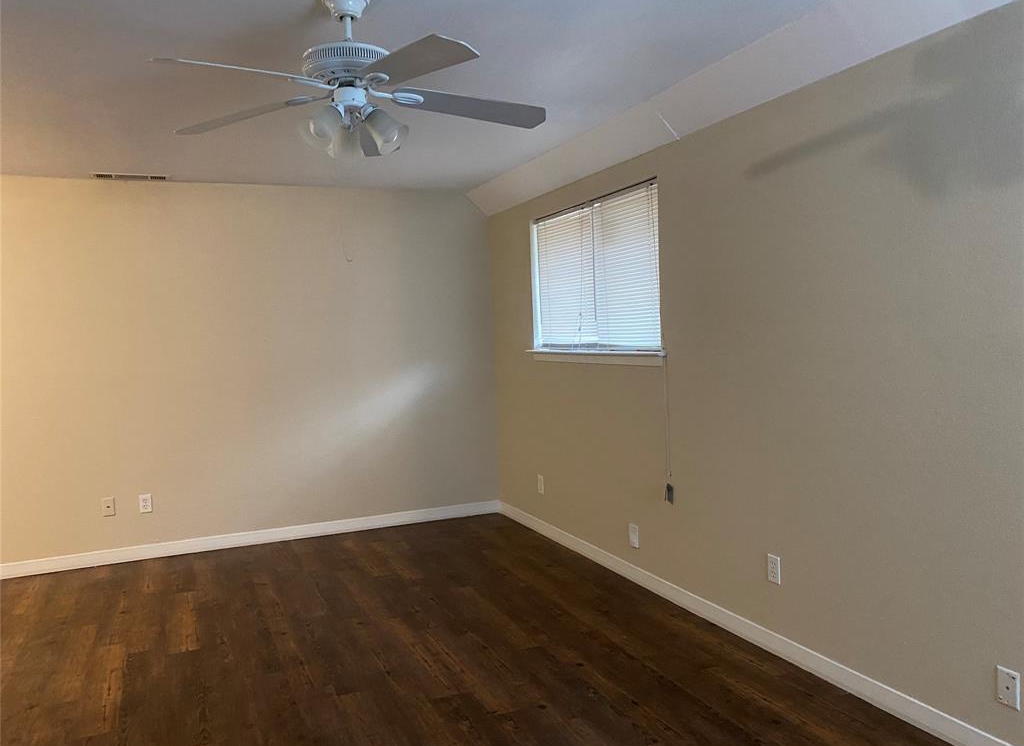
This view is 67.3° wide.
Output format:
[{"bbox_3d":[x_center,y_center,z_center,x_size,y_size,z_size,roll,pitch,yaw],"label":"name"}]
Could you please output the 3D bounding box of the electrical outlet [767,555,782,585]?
[{"bbox_3d":[1.094,0.824,3.216,0.011,0.116,0.071,-3,3,-23],"label":"electrical outlet"}]

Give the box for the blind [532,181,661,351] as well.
[{"bbox_3d":[0.475,-0.563,4.564,0.048,0.854,1.475,-3,3,-23],"label":"blind"}]

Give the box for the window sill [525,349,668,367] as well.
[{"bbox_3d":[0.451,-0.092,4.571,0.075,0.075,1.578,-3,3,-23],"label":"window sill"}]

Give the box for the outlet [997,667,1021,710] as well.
[{"bbox_3d":[1.492,0.949,2.314,0.011,0.112,0.068,-3,3,-23],"label":"outlet"}]

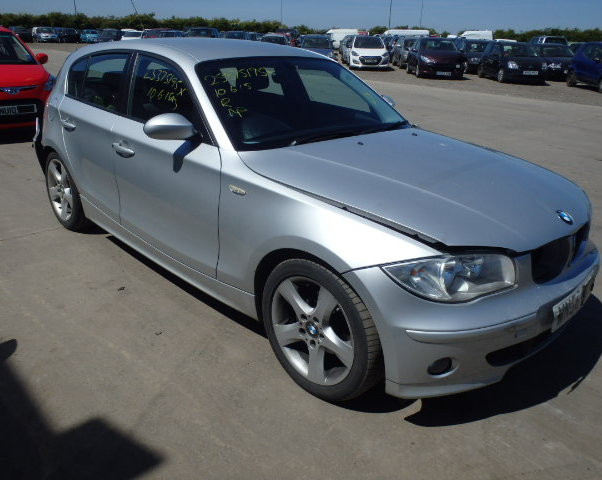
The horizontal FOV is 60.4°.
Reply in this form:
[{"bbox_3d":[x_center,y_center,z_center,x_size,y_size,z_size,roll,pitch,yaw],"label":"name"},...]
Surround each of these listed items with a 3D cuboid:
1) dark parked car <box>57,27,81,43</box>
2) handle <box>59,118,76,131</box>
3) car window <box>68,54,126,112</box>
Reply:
[{"bbox_3d":[-23.975,-21.159,53.500,1.740,1.470,4.200,-10,25,-29],"label":"dark parked car"},{"bbox_3d":[-1.534,-0.760,3.414,0.055,0.050,0.230,-18,29,-40],"label":"handle"},{"bbox_3d":[-1.264,-1.003,3.218,0.880,0.360,0.060,22,13,42],"label":"car window"}]

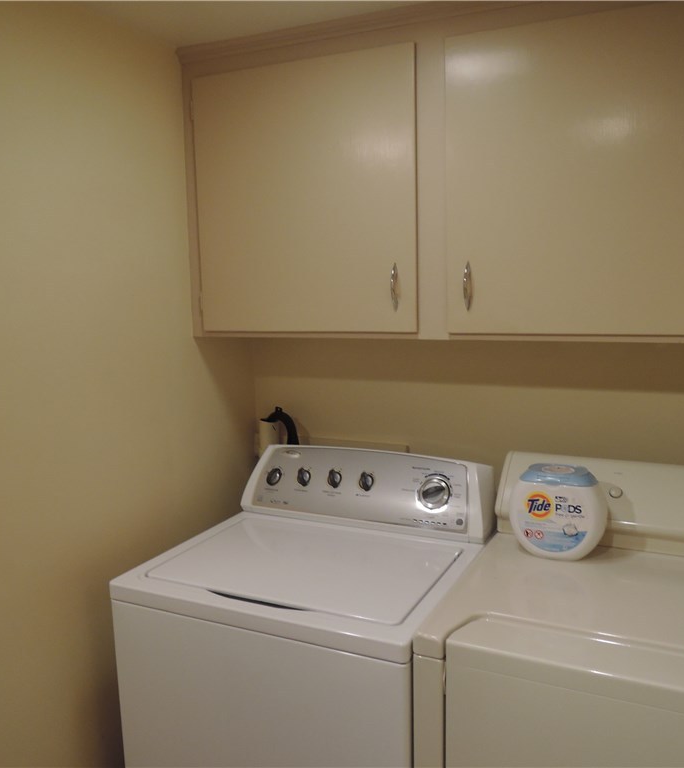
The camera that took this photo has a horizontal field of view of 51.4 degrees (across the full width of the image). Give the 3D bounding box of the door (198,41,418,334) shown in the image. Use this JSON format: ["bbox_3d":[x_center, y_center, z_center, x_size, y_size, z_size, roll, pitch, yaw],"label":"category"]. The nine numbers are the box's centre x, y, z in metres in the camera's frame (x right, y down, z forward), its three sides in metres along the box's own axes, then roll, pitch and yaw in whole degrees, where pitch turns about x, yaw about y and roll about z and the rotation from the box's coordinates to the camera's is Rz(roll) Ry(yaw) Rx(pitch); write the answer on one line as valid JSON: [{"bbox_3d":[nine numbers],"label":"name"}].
[{"bbox_3d":[-0.108,-0.483,1.873,0.649,0.695,0.025,2,9,25],"label":"door"}]

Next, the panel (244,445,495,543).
[{"bbox_3d":[0.057,0.281,1.938,0.702,0.187,0.133,2,9,25],"label":"panel"}]

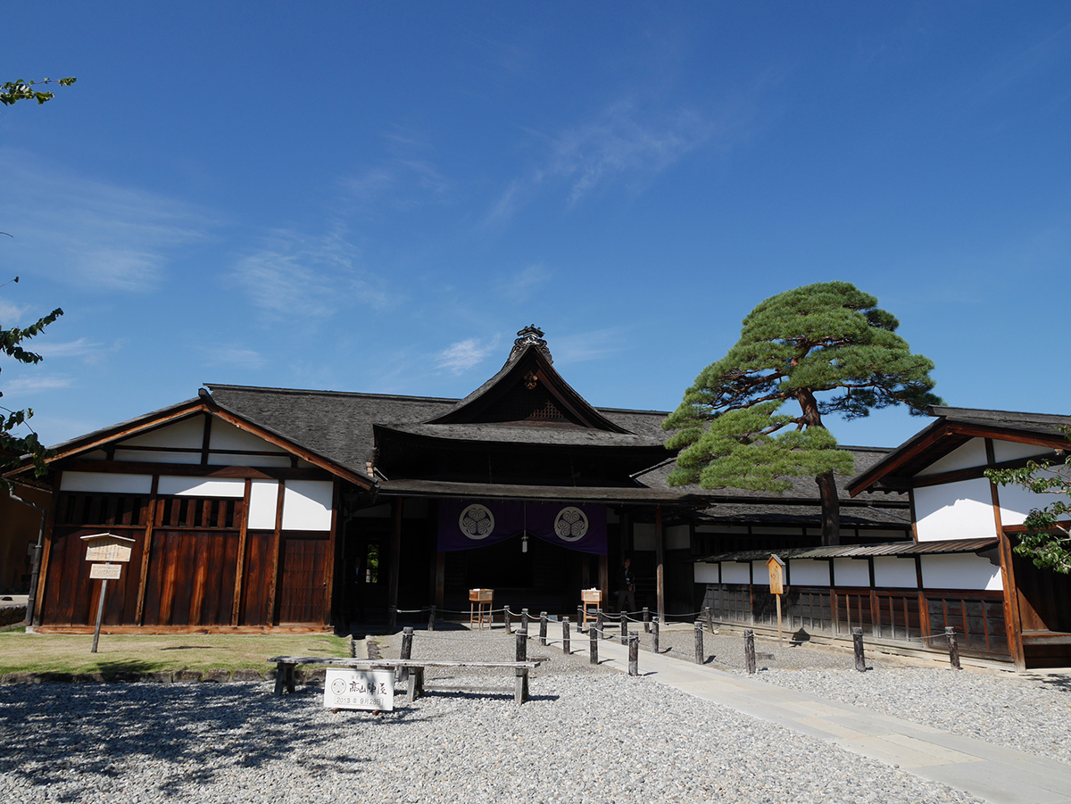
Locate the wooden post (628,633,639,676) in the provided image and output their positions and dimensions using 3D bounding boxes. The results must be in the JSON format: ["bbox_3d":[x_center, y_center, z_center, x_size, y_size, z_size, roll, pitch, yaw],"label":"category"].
[{"bbox_3d":[1.381,3.533,10.436,0.122,0.596,0.122,4,-13,-13],"label":"wooden post"}]

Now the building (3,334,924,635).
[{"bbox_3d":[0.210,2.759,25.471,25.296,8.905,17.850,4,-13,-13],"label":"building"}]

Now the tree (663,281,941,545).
[{"bbox_3d":[6.863,1.155,18.853,6.732,9.160,6.120,-4,-14,20],"label":"tree"}]

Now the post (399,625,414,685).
[{"bbox_3d":[-1.711,3.292,9.702,0.128,0.673,0.128,4,-13,-13],"label":"post"}]

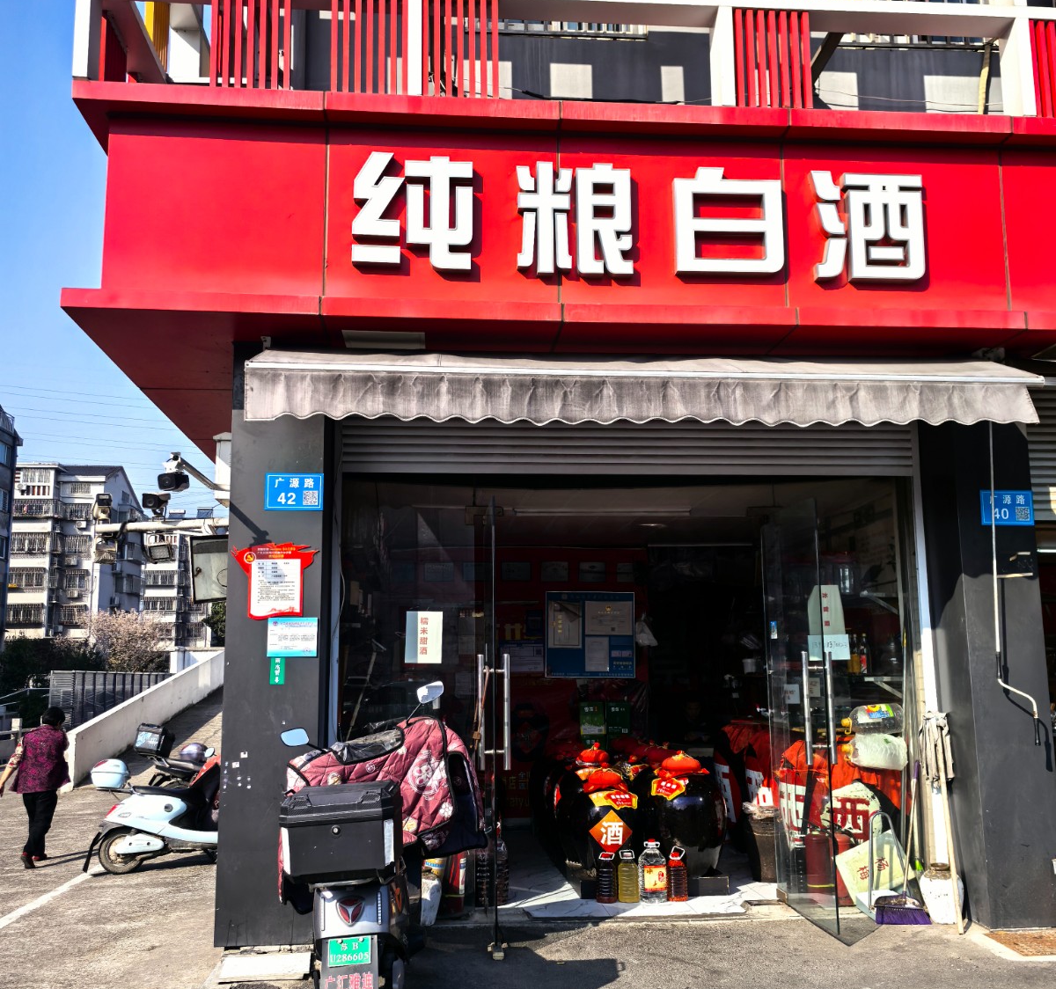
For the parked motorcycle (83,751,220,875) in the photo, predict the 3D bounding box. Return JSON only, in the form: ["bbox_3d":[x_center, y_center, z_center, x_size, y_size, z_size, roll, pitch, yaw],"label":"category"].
[{"bbox_3d":[-3.067,2.795,9.734,1.680,1.080,0.680,0,-9,-2],"label":"parked motorcycle"}]

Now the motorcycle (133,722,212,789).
[{"bbox_3d":[-3.299,2.945,11.336,1.660,1.120,0.680,-1,-9,5],"label":"motorcycle"}]

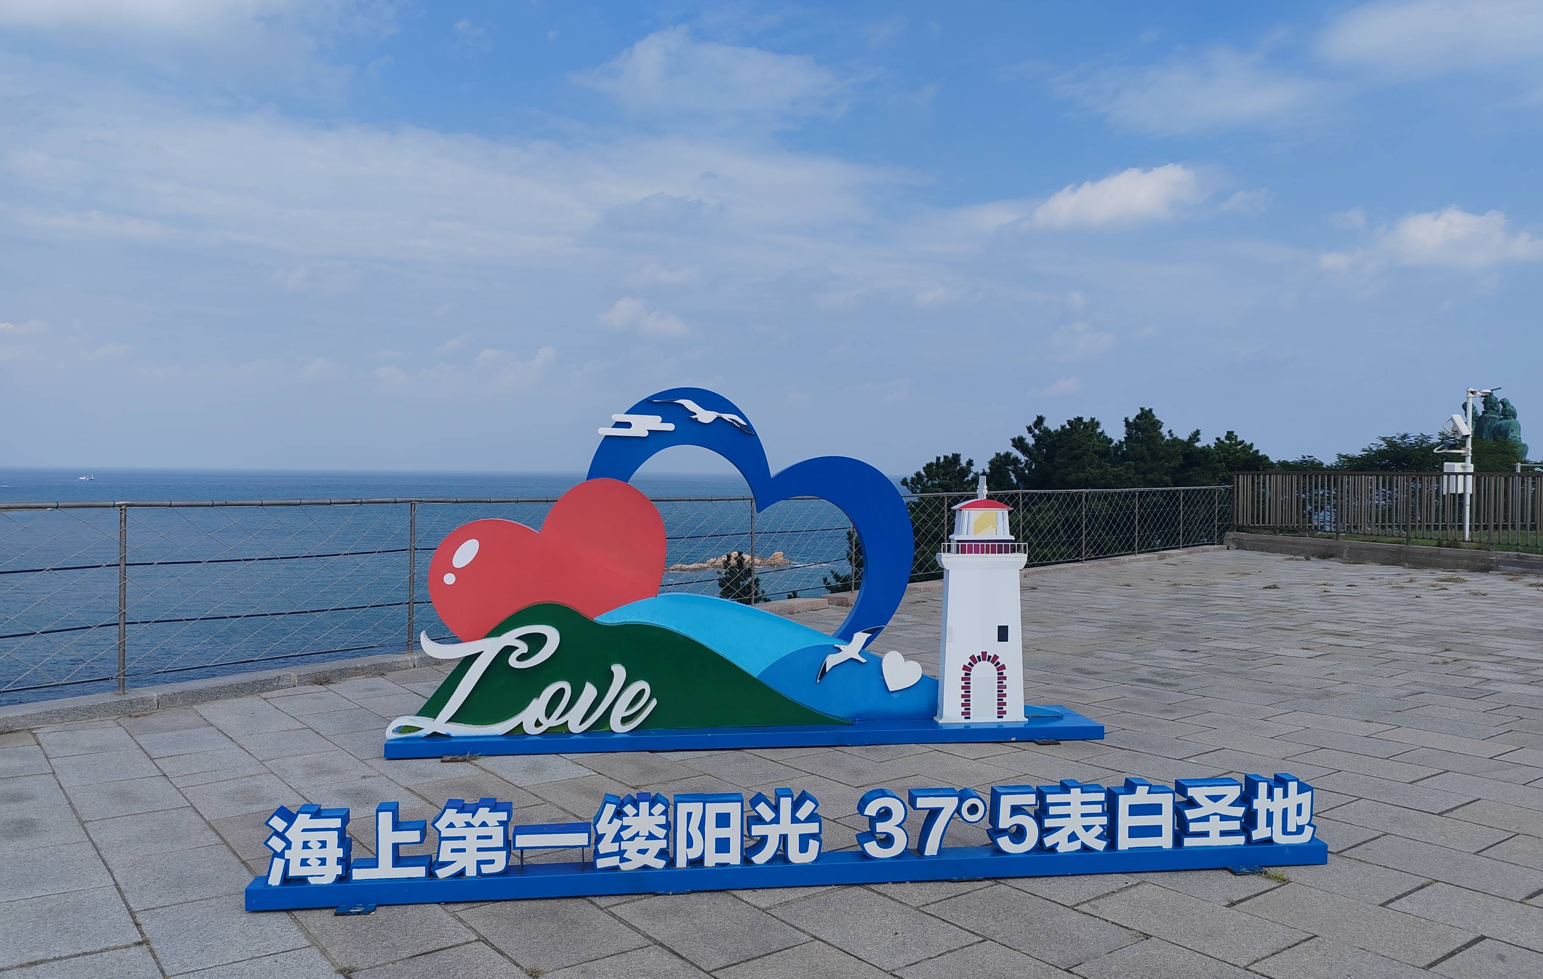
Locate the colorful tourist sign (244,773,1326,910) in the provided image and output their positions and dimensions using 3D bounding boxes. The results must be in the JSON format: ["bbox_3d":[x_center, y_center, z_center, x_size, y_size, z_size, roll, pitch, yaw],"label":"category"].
[{"bbox_3d":[0.173,1.222,4.241,3.812,0.310,0.116,0,1,-9],"label":"colorful tourist sign"}]

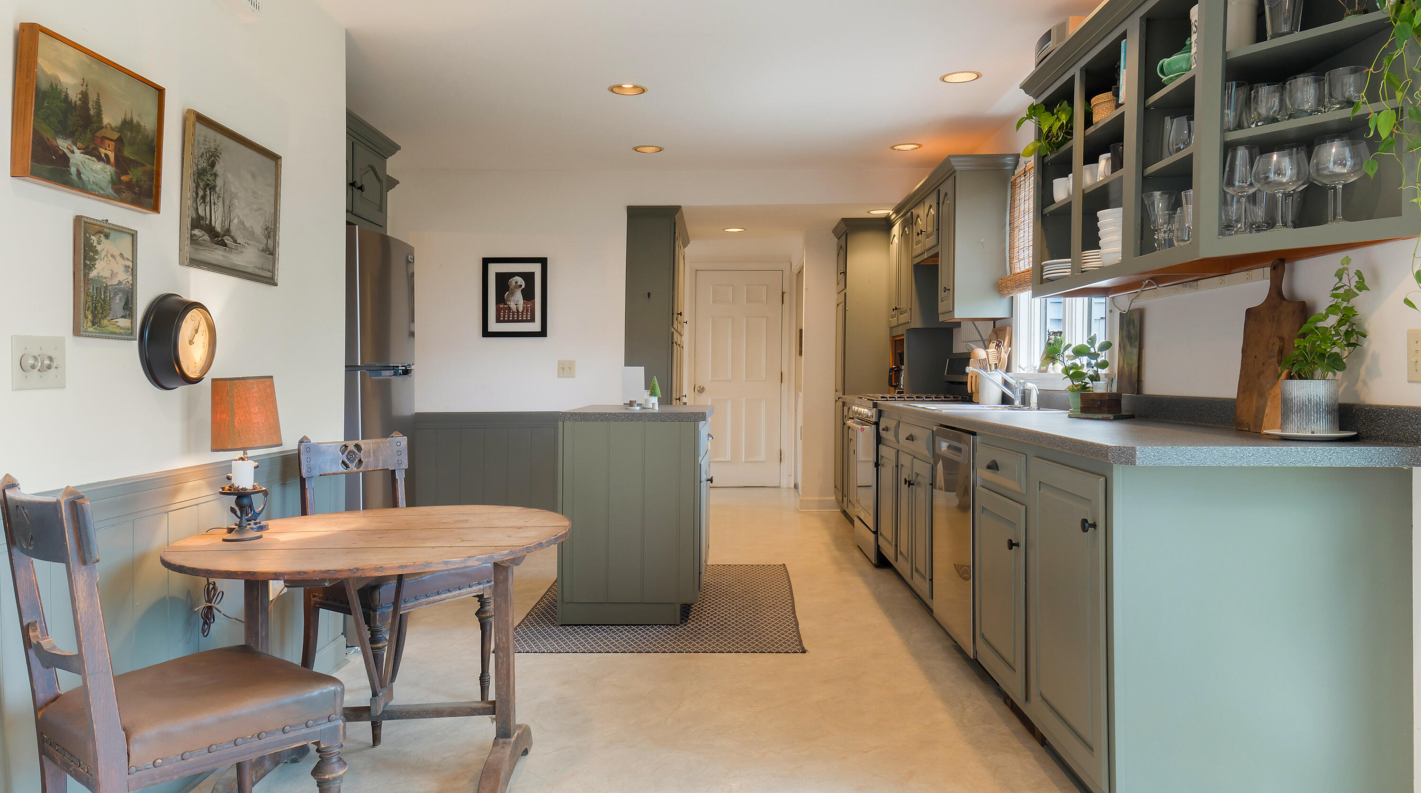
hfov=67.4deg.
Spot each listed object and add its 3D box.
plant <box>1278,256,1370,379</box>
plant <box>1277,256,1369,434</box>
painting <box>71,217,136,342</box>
[{"bbox_3d":[1.386,-0.170,2.399,0.171,0.276,0.181,0,1,1],"label":"plant"},{"bbox_3d":[1.385,-0.115,2.406,0.206,0.403,0.190,0,1,1],"label":"plant"},{"bbox_3d":[-1.325,-0.253,2.338,0.020,0.250,0.210,1,1,1],"label":"painting"}]

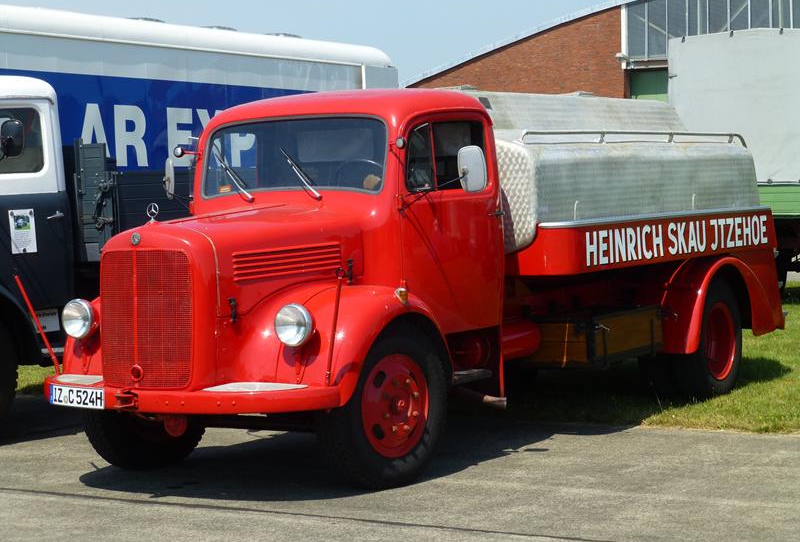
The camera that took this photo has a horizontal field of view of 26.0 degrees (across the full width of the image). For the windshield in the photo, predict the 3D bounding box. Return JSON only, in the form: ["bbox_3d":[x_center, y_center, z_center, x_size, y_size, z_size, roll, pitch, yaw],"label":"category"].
[{"bbox_3d":[-0.657,-0.679,10.402,1.366,0.485,0.109,0,-6,34],"label":"windshield"}]

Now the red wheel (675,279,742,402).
[{"bbox_3d":[2.325,0.524,12.995,0.218,0.921,0.921,0,4,34],"label":"red wheel"}]

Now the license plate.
[{"bbox_3d":[-1.847,0.722,9.932,0.515,0.114,0.020,1,4,42],"label":"license plate"}]

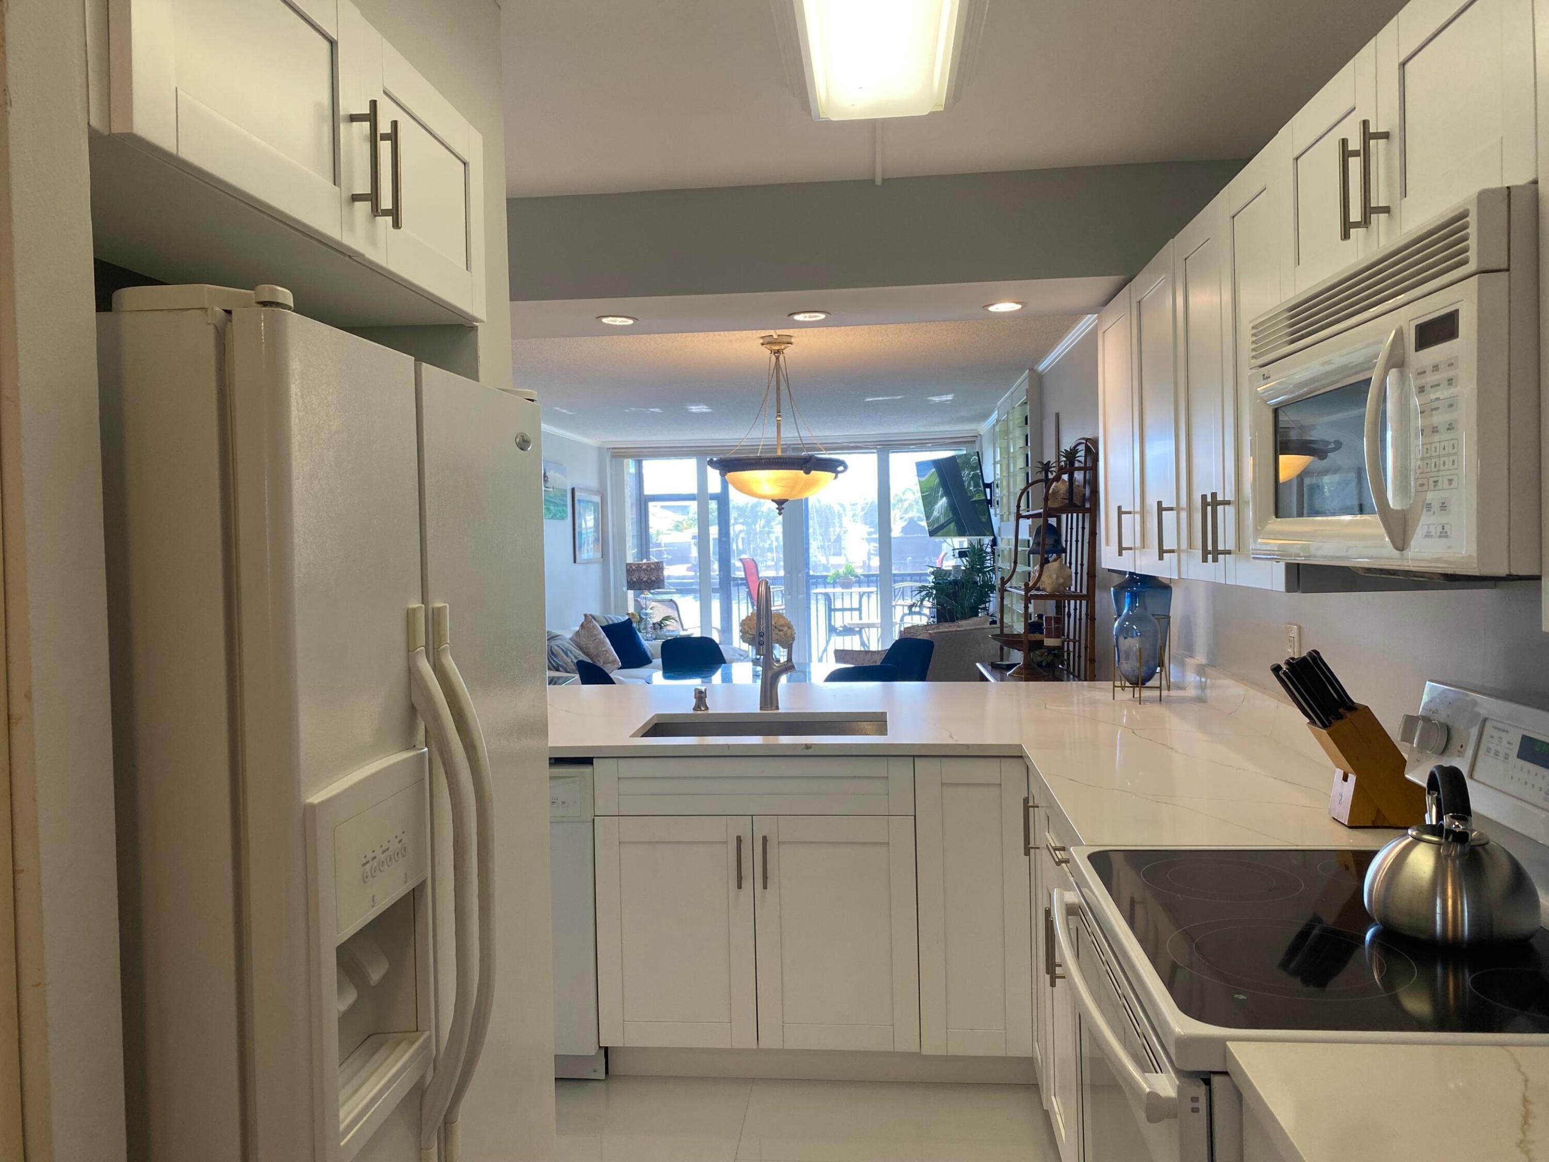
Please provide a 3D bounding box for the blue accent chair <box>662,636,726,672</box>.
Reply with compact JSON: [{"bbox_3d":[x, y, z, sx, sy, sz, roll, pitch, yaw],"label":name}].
[{"bbox_3d":[-0.360,0.760,6.543,0.500,0.870,0.580,-2,2,-25],"label":"blue accent chair"}]

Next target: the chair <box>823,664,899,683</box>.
[{"bbox_3d":[0.297,0.794,5.249,0.500,0.870,0.580,-2,2,-28],"label":"chair"}]

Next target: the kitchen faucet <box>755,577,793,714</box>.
[{"bbox_3d":[0.001,0.197,3.473,0.115,0.405,0.260,-1,2,7],"label":"kitchen faucet"}]

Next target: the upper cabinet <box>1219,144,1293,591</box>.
[{"bbox_3d":[1.015,-0.367,2.073,0.325,0.753,0.335,-1,2,5],"label":"upper cabinet"}]

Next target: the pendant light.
[{"bbox_3d":[0.037,-0.754,5.642,0.675,0.865,0.675,-1,2,5],"label":"pendant light"}]

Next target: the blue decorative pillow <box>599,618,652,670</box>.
[{"bbox_3d":[-1.145,0.483,9.099,0.150,0.420,0.430,-24,3,22],"label":"blue decorative pillow"}]

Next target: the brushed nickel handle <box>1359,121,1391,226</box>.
[{"bbox_3d":[0.784,-0.531,1.519,0.038,0.138,0.012,-1,2,5],"label":"brushed nickel handle"}]

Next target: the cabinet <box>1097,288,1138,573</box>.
[{"bbox_3d":[1.117,-0.410,3.241,0.325,0.753,0.440,-1,2,5],"label":"cabinet"}]

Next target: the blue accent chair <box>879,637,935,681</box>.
[{"bbox_3d":[0.551,0.754,6.179,0.580,0.870,0.500,-2,2,-28],"label":"blue accent chair"}]

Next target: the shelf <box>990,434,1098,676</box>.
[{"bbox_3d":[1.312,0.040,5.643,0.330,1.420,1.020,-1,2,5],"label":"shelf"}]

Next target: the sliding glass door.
[{"bbox_3d":[0.195,-0.136,11.080,3.350,2.300,0.100,-1,2,5],"label":"sliding glass door"}]

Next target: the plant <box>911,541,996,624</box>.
[{"bbox_3d":[1.474,0.364,9.679,0.700,1.380,0.720,-1,2,5],"label":"plant"}]

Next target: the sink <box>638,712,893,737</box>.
[{"bbox_3d":[-0.026,0.528,3.304,0.720,0.230,0.450,-1,2,5],"label":"sink"}]

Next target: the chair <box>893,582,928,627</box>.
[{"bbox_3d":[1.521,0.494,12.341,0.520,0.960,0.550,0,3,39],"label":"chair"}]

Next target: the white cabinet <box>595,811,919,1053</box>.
[{"bbox_3d":[-0.024,0.901,3.303,0.840,0.630,0.580,-1,2,5],"label":"white cabinet"}]

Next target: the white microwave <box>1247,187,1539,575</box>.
[{"bbox_3d":[0.942,-0.221,1.575,0.400,0.410,0.755,-1,2,5],"label":"white microwave"}]

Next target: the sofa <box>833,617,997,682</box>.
[{"bbox_3d":[1.097,0.690,8.066,0.850,0.870,1.050,-3,2,-33],"label":"sofa"}]

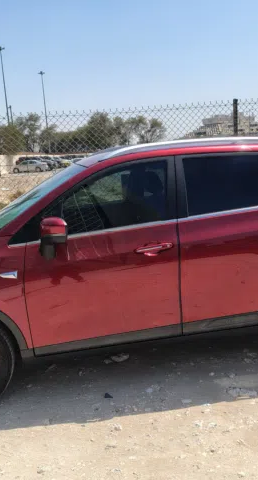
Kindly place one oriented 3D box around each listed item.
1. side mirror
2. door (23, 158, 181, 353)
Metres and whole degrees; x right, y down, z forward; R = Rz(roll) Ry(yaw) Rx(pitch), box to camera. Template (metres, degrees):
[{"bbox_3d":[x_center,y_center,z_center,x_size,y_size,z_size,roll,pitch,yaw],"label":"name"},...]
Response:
[{"bbox_3d":[-0.459,-0.018,2.884,0.170,0.268,0.220,-5,9,-8],"label":"side mirror"},{"bbox_3d":[-0.159,0.101,3.128,1.090,1.230,0.260,-5,9,-8],"label":"door"}]

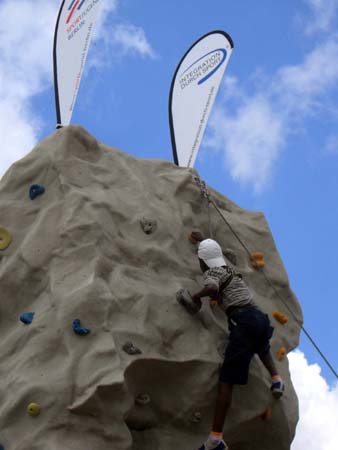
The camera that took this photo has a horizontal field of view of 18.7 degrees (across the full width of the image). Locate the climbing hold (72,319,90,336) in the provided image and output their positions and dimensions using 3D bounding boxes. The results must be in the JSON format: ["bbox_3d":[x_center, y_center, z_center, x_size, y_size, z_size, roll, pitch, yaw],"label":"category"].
[{"bbox_3d":[-0.642,0.753,7.545,0.127,0.119,0.075,-3,-29,0],"label":"climbing hold"}]

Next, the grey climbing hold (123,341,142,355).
[{"bbox_3d":[-0.265,0.889,7.460,0.140,0.092,0.080,-3,-29,0],"label":"grey climbing hold"}]

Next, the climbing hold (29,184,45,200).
[{"bbox_3d":[-1.054,-0.259,8.172,0.122,0.113,0.080,-5,-29,4],"label":"climbing hold"}]

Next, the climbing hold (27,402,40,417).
[{"bbox_3d":[-0.956,1.302,7.249,0.098,0.098,0.065,-5,-29,4],"label":"climbing hold"}]

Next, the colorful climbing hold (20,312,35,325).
[{"bbox_3d":[-1.045,0.691,7.589,0.102,0.080,0.075,-6,-29,7],"label":"colorful climbing hold"}]

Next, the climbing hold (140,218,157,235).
[{"bbox_3d":[-0.160,0.012,8.001,0.119,0.110,0.080,0,-29,-4],"label":"climbing hold"}]

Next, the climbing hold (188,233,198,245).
[{"bbox_3d":[0.192,0.104,7.884,0.100,0.090,0.080,2,-29,-9],"label":"climbing hold"}]

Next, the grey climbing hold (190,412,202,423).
[{"bbox_3d":[0.200,1.397,7.454,0.090,0.075,0.065,0,-29,-4],"label":"grey climbing hold"}]

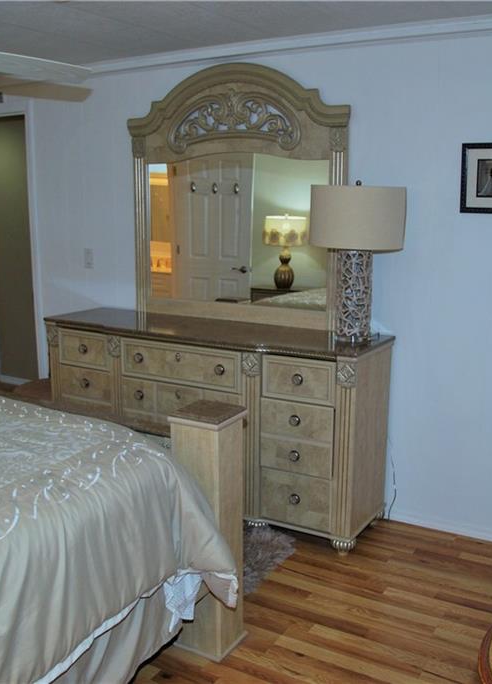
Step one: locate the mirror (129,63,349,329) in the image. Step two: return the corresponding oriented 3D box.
[{"bbox_3d":[-0.068,-0.757,3.575,1.300,1.311,0.074,7,13,29],"label":"mirror"}]

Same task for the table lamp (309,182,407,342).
[{"bbox_3d":[0.504,-0.370,3.150,0.439,0.726,0.439,7,13,29],"label":"table lamp"}]

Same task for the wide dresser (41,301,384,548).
[{"bbox_3d":[-0.213,0.392,3.612,1.840,0.957,0.489,7,13,29],"label":"wide dresser"}]

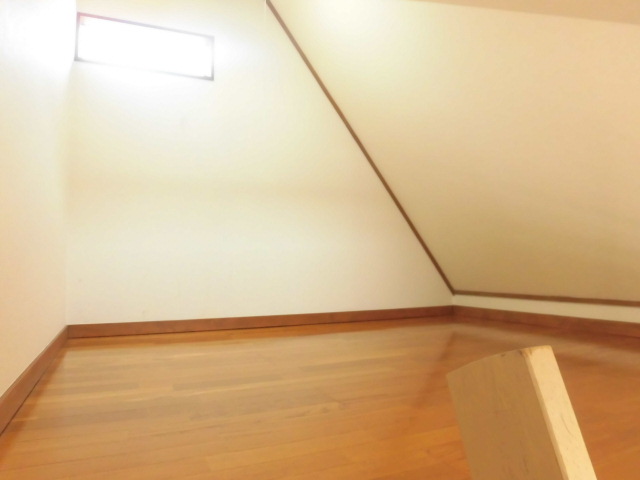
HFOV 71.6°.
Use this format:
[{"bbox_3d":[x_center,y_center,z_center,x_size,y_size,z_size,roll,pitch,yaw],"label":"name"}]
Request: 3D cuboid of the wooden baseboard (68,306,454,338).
[{"bbox_3d":[-0.143,0.496,2.771,2.497,0.075,0.018,1,-5,-25],"label":"wooden baseboard"}]

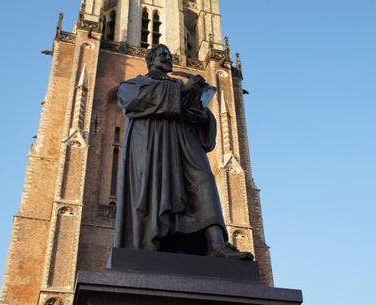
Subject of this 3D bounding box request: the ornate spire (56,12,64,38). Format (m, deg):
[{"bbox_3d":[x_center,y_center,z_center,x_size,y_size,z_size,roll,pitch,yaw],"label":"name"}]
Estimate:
[{"bbox_3d":[-11.733,-11.619,49.080,0.420,3.380,0.420,9,-36,-15],"label":"ornate spire"}]

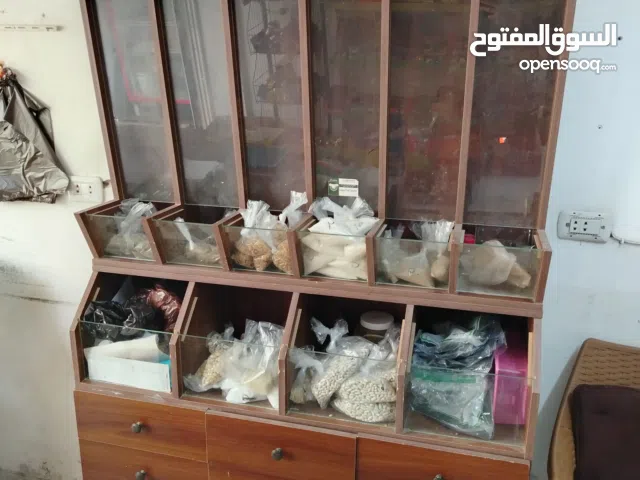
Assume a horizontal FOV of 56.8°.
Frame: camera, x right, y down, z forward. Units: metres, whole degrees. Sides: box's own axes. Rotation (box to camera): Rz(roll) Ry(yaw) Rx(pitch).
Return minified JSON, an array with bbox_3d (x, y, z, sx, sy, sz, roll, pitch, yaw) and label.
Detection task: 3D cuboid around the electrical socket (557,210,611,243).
[{"bbox_3d":[0.689,-0.035,1.550,0.122,0.078,0.016,5,17,14],"label":"electrical socket"}]

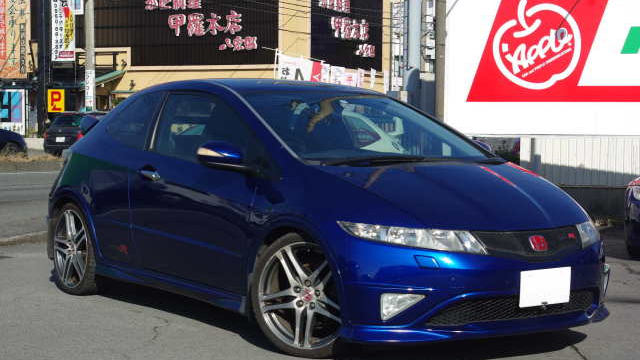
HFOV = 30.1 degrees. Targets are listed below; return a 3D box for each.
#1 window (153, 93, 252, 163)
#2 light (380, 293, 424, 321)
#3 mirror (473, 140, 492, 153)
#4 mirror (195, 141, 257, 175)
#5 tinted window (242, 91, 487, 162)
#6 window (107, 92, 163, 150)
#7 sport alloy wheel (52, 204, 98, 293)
[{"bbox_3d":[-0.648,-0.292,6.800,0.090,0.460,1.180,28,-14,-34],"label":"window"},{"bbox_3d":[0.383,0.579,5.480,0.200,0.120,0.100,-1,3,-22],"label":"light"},{"bbox_3d":[0.964,-0.171,7.369,0.235,0.175,0.180,-2,4,-36],"label":"mirror"},{"bbox_3d":[-0.493,-0.115,6.296,0.235,0.175,0.180,-2,4,-36],"label":"mirror"},{"bbox_3d":[0.262,-0.307,6.788,1.340,0.120,0.960,-2,30,-36],"label":"tinted window"},{"bbox_3d":[-1.182,-0.362,7.547,0.090,0.400,0.620,27,-13,-28],"label":"window"},{"bbox_3d":[-1.597,0.458,8.086,0.225,0.640,0.640,-2,4,-36],"label":"sport alloy wheel"}]

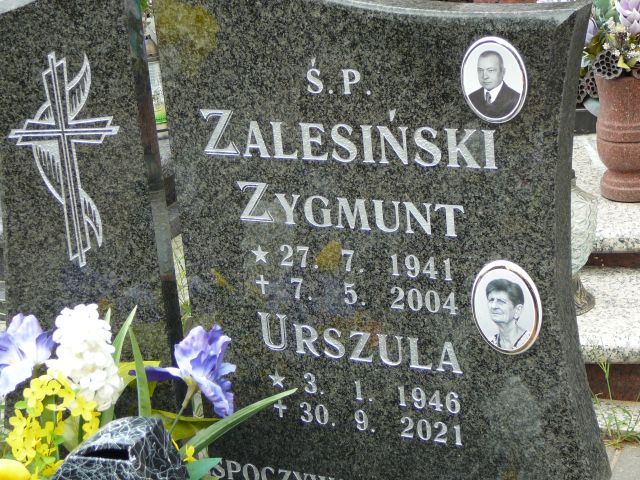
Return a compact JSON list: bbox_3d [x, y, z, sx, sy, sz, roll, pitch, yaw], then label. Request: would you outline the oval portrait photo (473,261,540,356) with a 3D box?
[{"bbox_3d":[0.226,0.085,1.746,0.094,0.124,0.011,5,21,28],"label":"oval portrait photo"}]

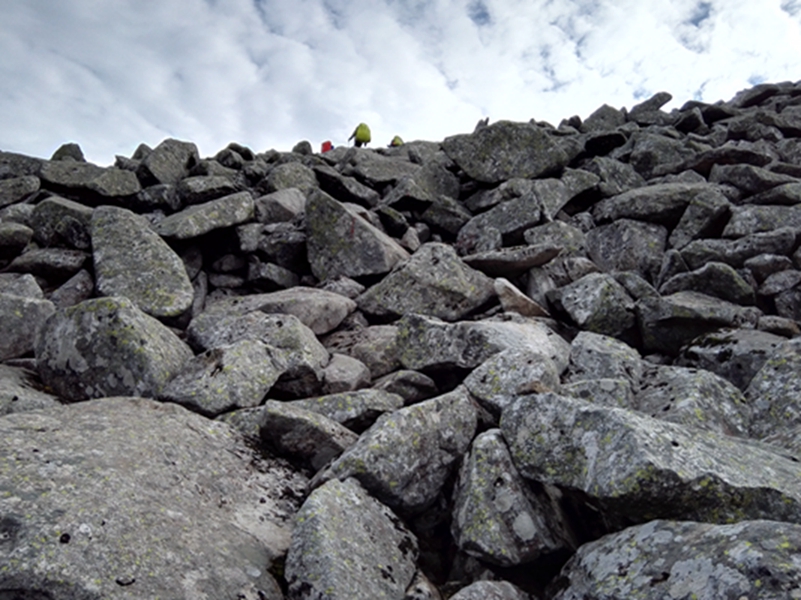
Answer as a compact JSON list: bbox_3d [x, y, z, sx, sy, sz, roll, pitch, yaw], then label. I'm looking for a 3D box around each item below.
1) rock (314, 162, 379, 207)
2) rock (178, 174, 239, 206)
[{"bbox_3d":[-0.737,-1.577,9.160,0.929,0.571,0.639,0,-7,-2],"label":"rock"},{"bbox_3d":[-3.108,-1.779,10.800,0.900,0.400,0.650,1,-6,-8],"label":"rock"}]

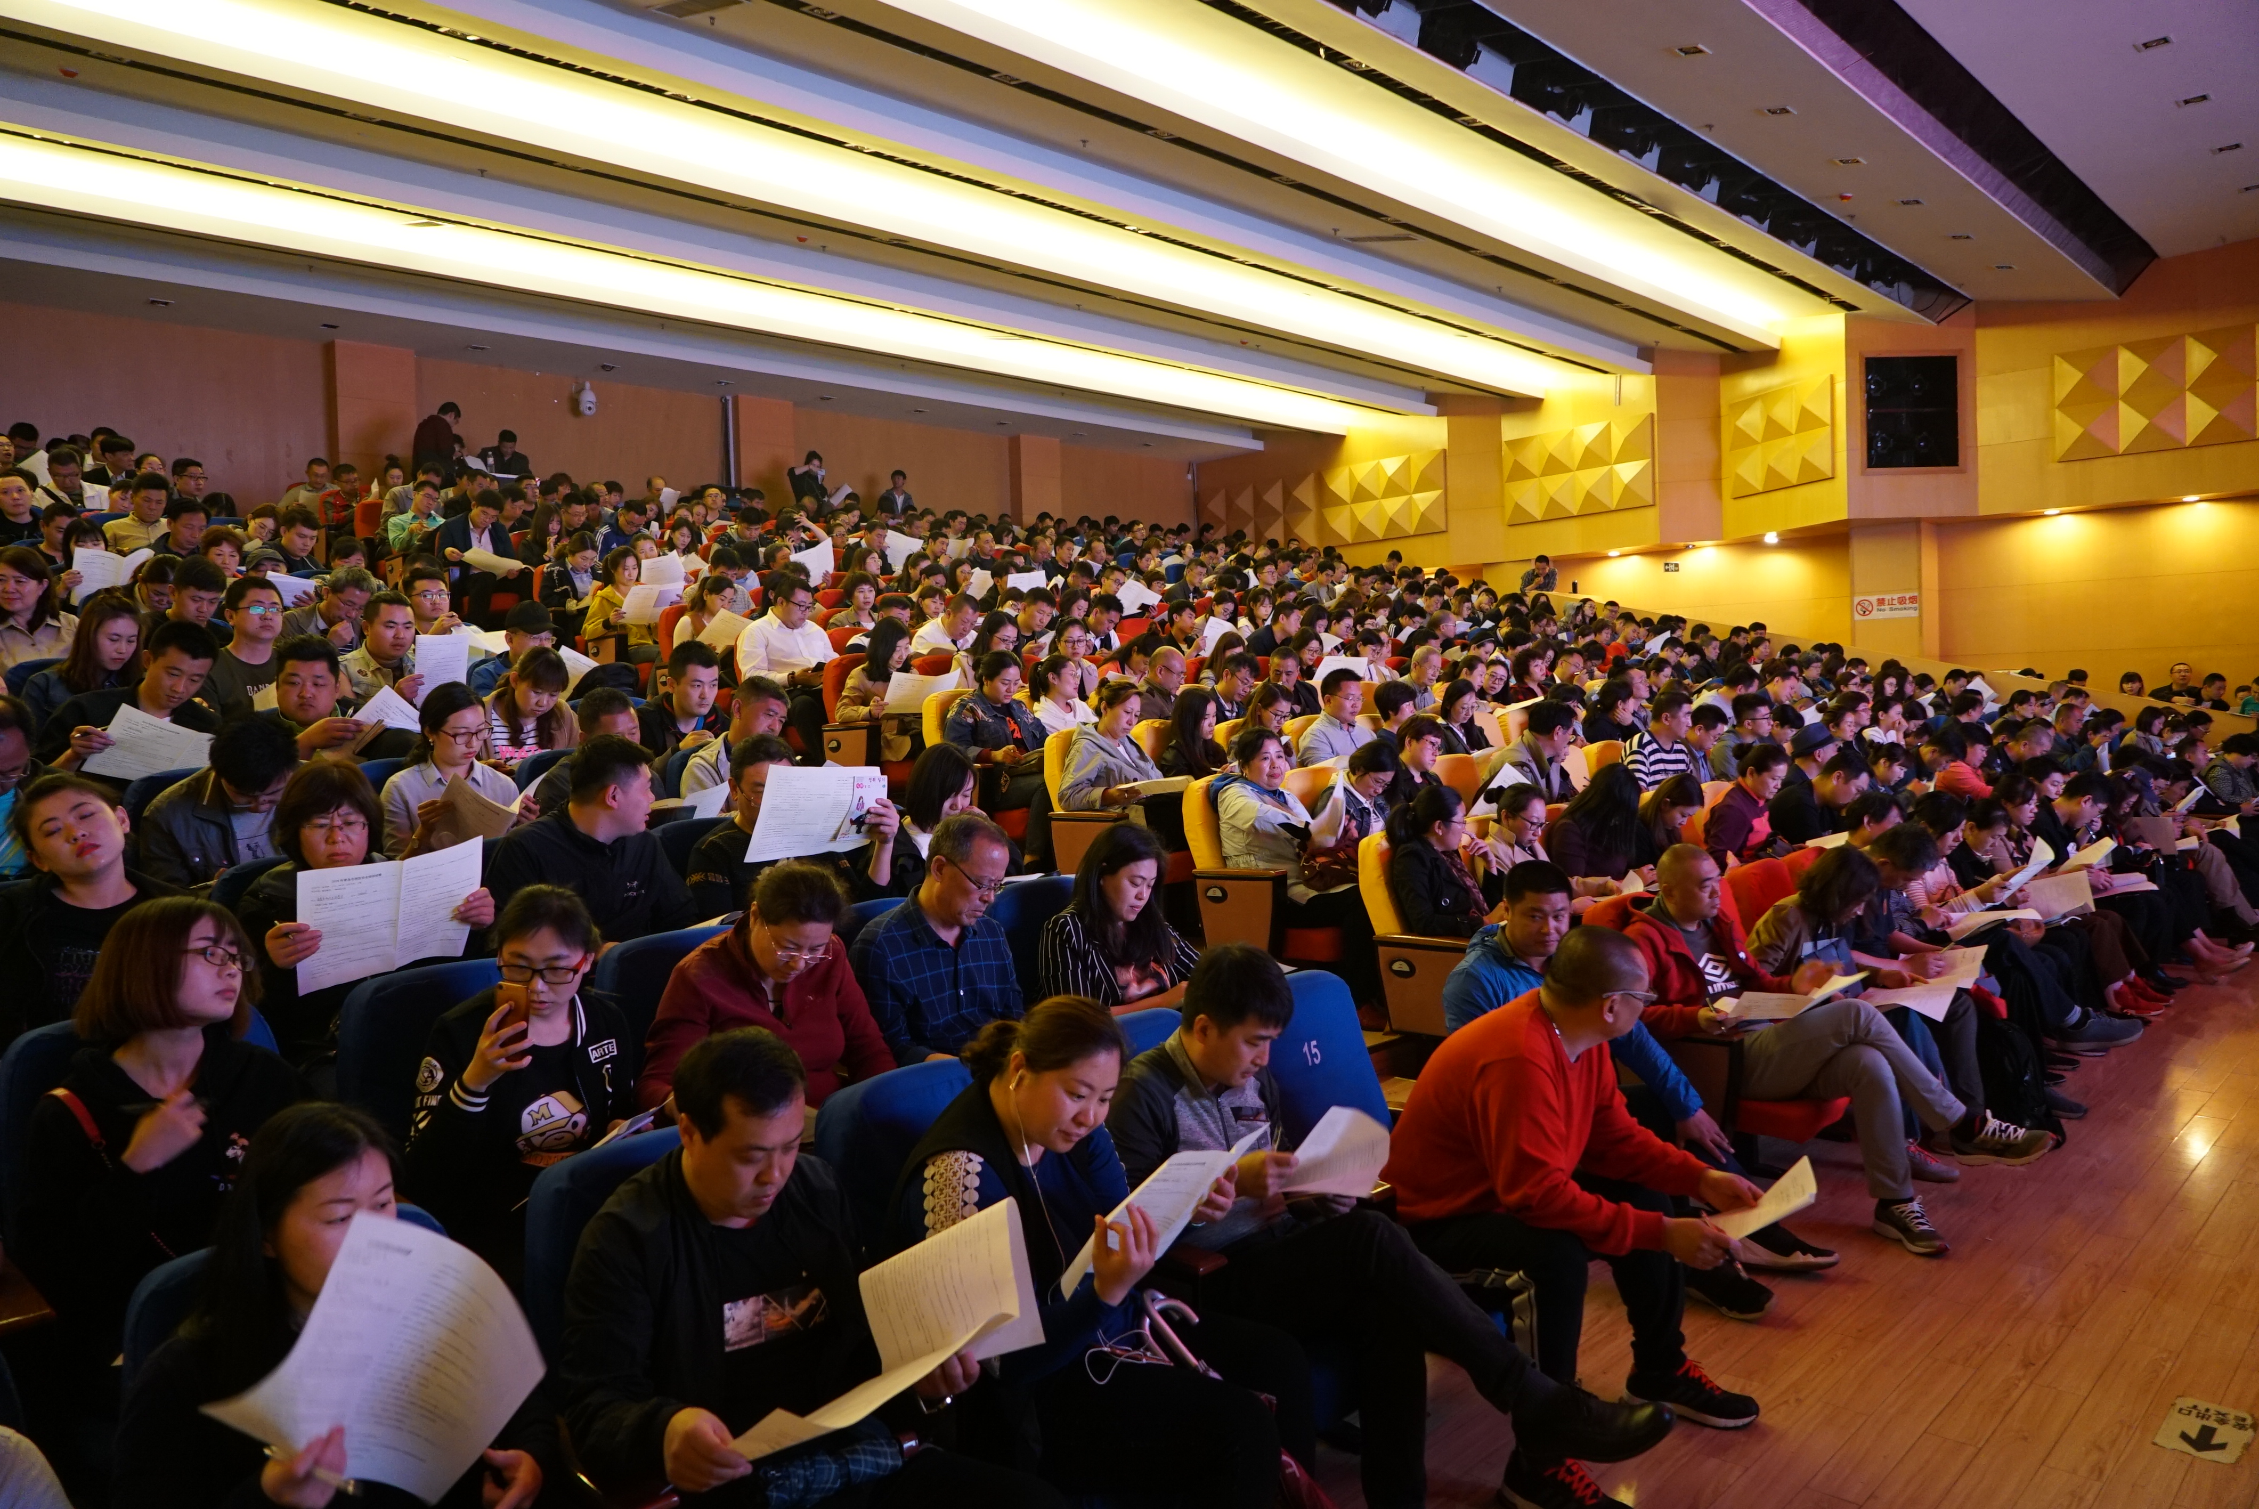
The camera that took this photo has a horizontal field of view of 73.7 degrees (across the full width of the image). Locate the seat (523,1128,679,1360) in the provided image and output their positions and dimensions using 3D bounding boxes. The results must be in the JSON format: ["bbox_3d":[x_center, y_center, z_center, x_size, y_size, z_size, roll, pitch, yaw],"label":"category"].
[{"bbox_3d":[-0.640,1.165,2.482,0.640,1.000,0.560,0,3,44],"label":"seat"}]

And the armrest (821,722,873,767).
[{"bbox_3d":[-1.312,0.006,7.268,0.460,0.310,0.075,0,3,45],"label":"armrest"}]

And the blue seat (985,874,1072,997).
[{"bbox_3d":[-0.043,0.819,3.925,0.620,0.960,0.520,0,3,45],"label":"blue seat"}]

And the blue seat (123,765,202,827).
[{"bbox_3d":[-2.353,0.541,4.002,0.620,0.960,0.520,0,3,45],"label":"blue seat"}]

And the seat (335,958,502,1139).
[{"bbox_3d":[-1.310,0.968,3.163,0.640,1.000,0.560,0,3,44],"label":"seat"}]

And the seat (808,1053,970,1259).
[{"bbox_3d":[-0.183,1.059,2.589,0.620,0.960,0.520,0,3,45],"label":"seat"}]

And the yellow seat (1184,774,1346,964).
[{"bbox_3d":[0.627,0.593,6.506,0.640,1.000,0.560,0,3,44],"label":"yellow seat"}]

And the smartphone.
[{"bbox_3d":[-0.973,0.421,2.380,0.067,0.138,0.009,-2,15,-9],"label":"smartphone"}]

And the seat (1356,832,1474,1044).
[{"bbox_3d":[1.124,0.740,4.959,0.620,0.960,0.540,0,3,45],"label":"seat"}]

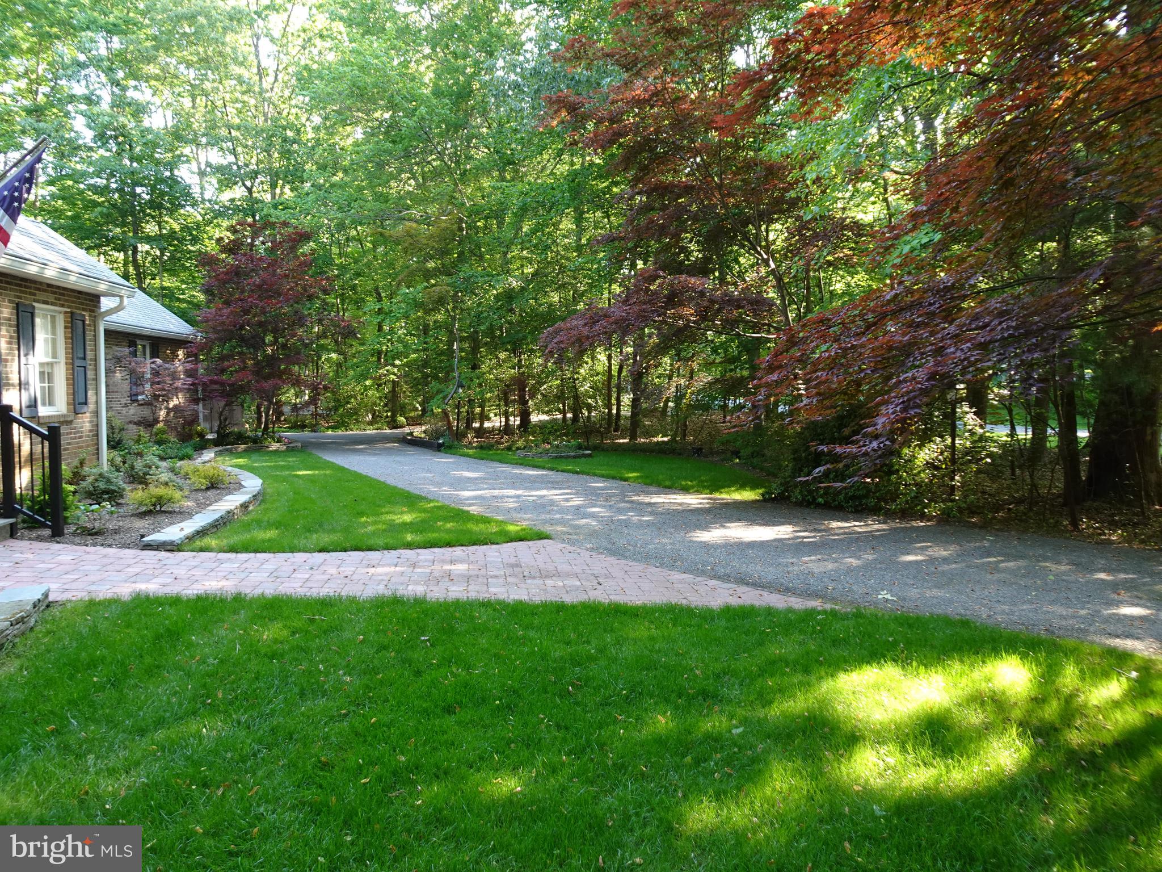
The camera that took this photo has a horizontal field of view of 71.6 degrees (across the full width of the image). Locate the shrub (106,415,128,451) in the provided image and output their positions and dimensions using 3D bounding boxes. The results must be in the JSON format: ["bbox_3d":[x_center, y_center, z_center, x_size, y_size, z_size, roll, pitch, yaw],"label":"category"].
[{"bbox_3d":[-8.704,-0.061,15.020,0.570,0.690,0.570,0,3,-7],"label":"shrub"}]

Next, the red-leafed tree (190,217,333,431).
[{"bbox_3d":[-7.382,-2.475,18.691,3.200,5.060,3.300,0,3,-7],"label":"red-leafed tree"}]

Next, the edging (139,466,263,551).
[{"bbox_3d":[-4.020,0.713,9.134,0.800,0.200,6.500,-1,3,-20],"label":"edging"}]

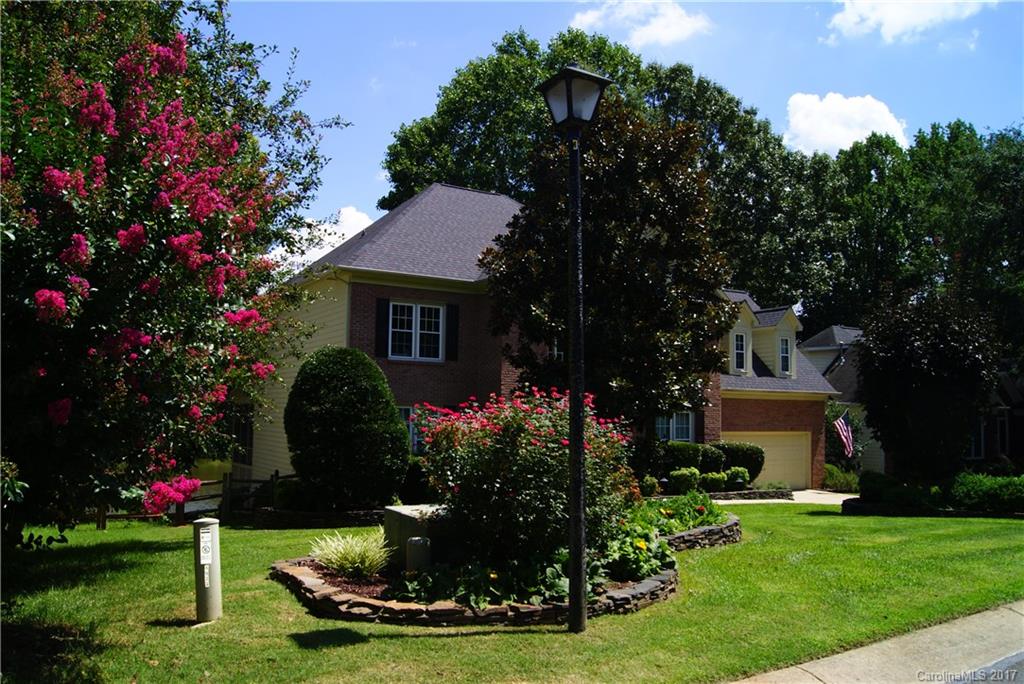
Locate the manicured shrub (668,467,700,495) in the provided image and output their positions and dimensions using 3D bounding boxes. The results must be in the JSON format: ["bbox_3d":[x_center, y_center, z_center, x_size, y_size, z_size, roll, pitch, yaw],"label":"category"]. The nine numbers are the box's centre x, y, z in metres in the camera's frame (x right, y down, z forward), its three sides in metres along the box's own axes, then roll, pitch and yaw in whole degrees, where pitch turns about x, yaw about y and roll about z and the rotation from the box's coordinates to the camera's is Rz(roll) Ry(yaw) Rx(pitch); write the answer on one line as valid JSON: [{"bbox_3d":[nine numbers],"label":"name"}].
[{"bbox_3d":[5.567,4.470,24.800,1.020,0.920,1.000,0,-5,13],"label":"manicured shrub"}]

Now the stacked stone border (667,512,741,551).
[{"bbox_3d":[2.696,2.714,10.935,2.000,0.360,0.900,4,-6,-33],"label":"stacked stone border"}]

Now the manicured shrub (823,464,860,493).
[{"bbox_3d":[12.564,5.205,29.300,1.450,1.100,1.300,-1,-5,23],"label":"manicured shrub"}]

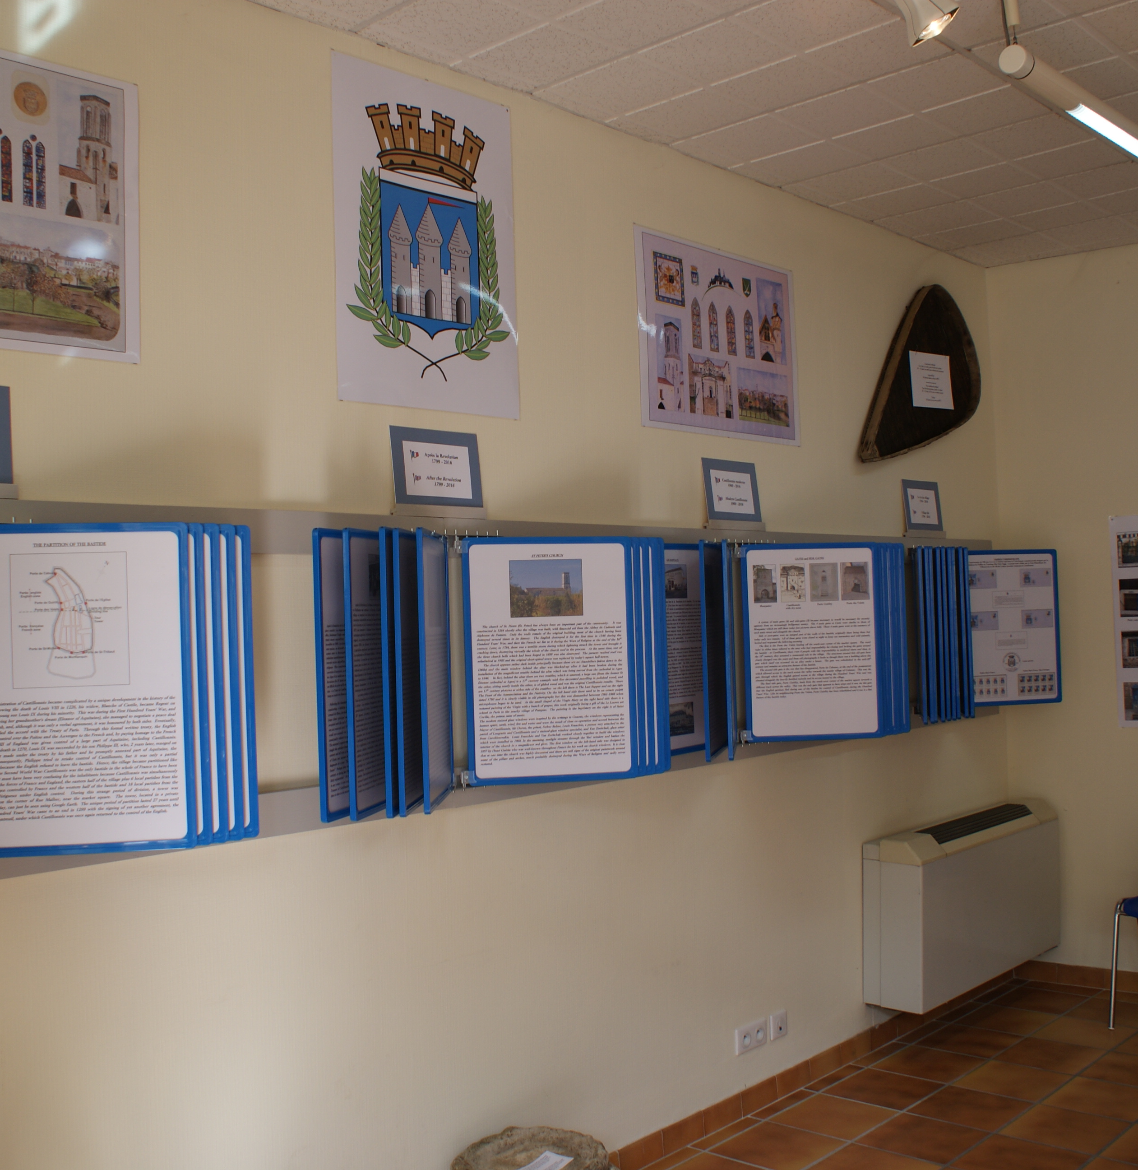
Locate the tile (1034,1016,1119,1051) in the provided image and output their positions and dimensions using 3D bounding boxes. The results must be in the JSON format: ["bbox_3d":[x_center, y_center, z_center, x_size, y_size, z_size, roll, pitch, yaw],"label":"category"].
[{"bbox_3d":[1.919,1.664,4.868,0.300,0.010,0.300,-3,-2,43],"label":"tile"}]

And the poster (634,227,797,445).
[{"bbox_3d":[0.497,-0.782,4.244,0.005,0.600,0.840,-3,-2,43],"label":"poster"}]

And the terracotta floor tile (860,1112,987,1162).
[{"bbox_3d":[1.066,1.667,3.963,0.300,0.010,0.300,-3,-2,43],"label":"terracotta floor tile"}]

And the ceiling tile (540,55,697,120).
[{"bbox_3d":[0.142,-1.352,3.571,0.345,0.016,0.295,-4,-2,43],"label":"ceiling tile"}]

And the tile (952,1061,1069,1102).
[{"bbox_3d":[1.496,1.668,4.411,0.300,0.010,0.300,-3,-2,43],"label":"tile"}]

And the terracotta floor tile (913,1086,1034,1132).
[{"bbox_3d":[1.263,1.644,4.112,0.295,0.010,0.295,-4,-2,43],"label":"terracotta floor tile"}]

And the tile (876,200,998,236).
[{"bbox_3d":[1.425,-1.387,4.994,0.325,0.015,0.305,-3,-2,43],"label":"tile"}]

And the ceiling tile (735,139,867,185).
[{"bbox_3d":[0.763,-1.359,4.226,0.345,0.016,0.295,-4,-2,43],"label":"ceiling tile"}]

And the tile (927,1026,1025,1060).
[{"bbox_3d":[1.458,1.658,4.763,0.295,0.010,0.295,-4,-2,43],"label":"tile"}]

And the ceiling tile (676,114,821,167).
[{"bbox_3d":[0.556,-1.357,4.008,0.345,0.016,0.295,-4,-2,43],"label":"ceiling tile"}]

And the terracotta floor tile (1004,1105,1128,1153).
[{"bbox_3d":[1.508,1.651,3.993,0.300,0.010,0.300,-3,-2,43],"label":"terracotta floor tile"}]

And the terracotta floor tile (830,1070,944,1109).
[{"bbox_3d":[1.044,1.663,4.322,0.295,0.010,0.295,-4,-2,43],"label":"terracotta floor tile"}]

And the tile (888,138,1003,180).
[{"bbox_3d":[1.238,-1.393,4.339,0.287,0.016,0.287,-3,-2,43],"label":"tile"}]

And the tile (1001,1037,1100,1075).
[{"bbox_3d":[1.702,1.663,4.643,0.300,0.010,0.300,-3,-2,43],"label":"tile"}]

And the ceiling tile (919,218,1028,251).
[{"bbox_3d":[1.588,-1.365,5.104,0.345,0.016,0.295,-4,-2,43],"label":"ceiling tile"}]

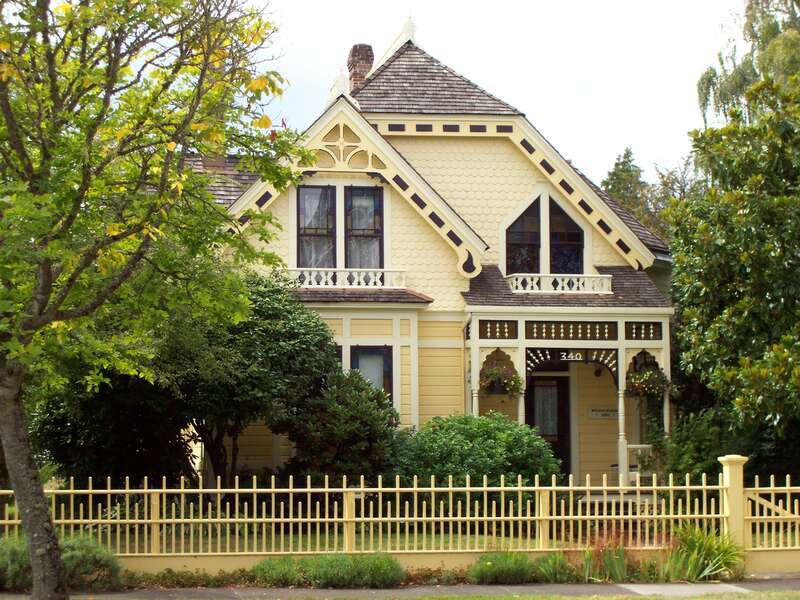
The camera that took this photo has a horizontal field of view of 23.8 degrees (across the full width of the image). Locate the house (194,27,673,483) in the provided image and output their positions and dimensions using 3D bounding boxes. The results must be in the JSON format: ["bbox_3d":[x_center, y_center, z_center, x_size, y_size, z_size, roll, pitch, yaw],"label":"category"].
[{"bbox_3d":[0.349,-0.614,41.709,9.900,10.184,10.200,0,-4,-9],"label":"house"}]

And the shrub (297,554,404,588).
[{"bbox_3d":[-0.523,2.861,20.053,1.105,0.333,0.600,0,-4,-9],"label":"shrub"}]

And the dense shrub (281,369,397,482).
[{"bbox_3d":[-1.033,2.586,33.703,1.952,2.736,2.000,0,-4,-9],"label":"dense shrub"}]

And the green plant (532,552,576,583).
[{"bbox_3d":[1.677,2.892,20.551,0.461,0.305,0.420,0,-4,-9],"label":"green plant"}]

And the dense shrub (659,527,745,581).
[{"bbox_3d":[3.324,2.762,20.859,0.872,0.579,0.700,0,-4,-9],"label":"dense shrub"}]

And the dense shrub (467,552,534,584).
[{"bbox_3d":[1.086,2.884,20.451,0.710,0.316,0.550,0,-4,-9],"label":"dense shrub"}]

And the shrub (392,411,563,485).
[{"bbox_3d":[1.296,2.879,32.279,2.790,1.923,2.400,0,-4,-9],"label":"shrub"}]

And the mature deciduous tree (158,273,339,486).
[{"bbox_3d":[-2.678,1.730,33.561,3.064,4.449,3.100,0,-4,-9],"label":"mature deciduous tree"}]

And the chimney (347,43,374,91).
[{"bbox_3d":[-0.881,-5.163,42.447,0.540,1.132,0.540,0,-4,-9],"label":"chimney"}]

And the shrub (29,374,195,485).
[{"bbox_3d":[-5.043,2.623,33.101,2.792,2.642,2.600,0,-4,-9],"label":"shrub"}]

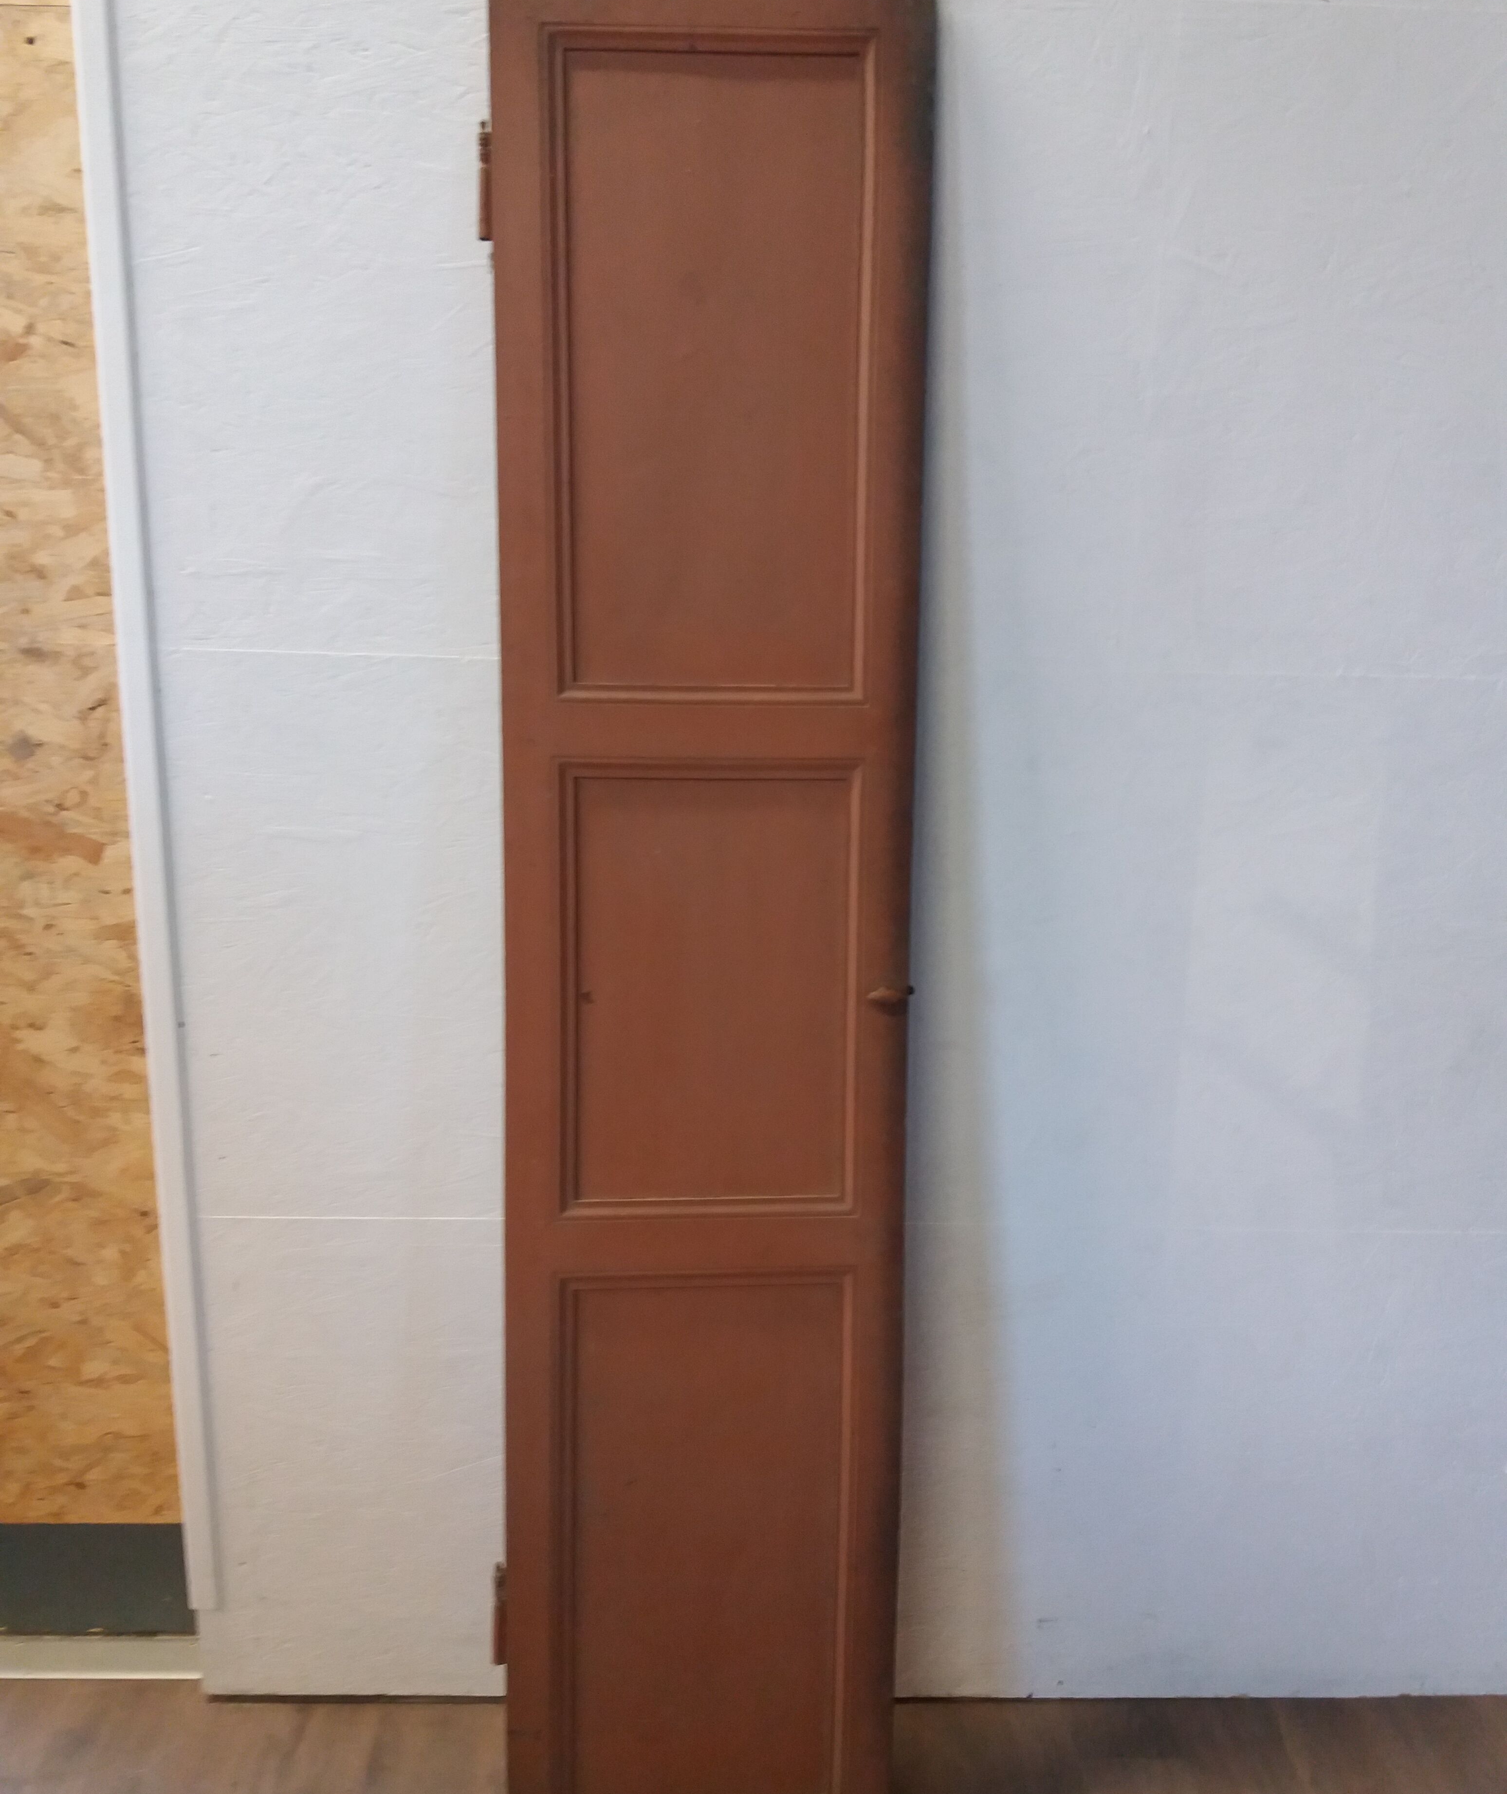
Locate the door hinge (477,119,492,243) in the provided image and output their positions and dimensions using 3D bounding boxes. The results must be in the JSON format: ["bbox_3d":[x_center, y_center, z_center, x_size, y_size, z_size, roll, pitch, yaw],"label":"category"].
[{"bbox_3d":[-0.263,-0.705,1.600,0.015,0.113,0.017,0,8,-3],"label":"door hinge"}]

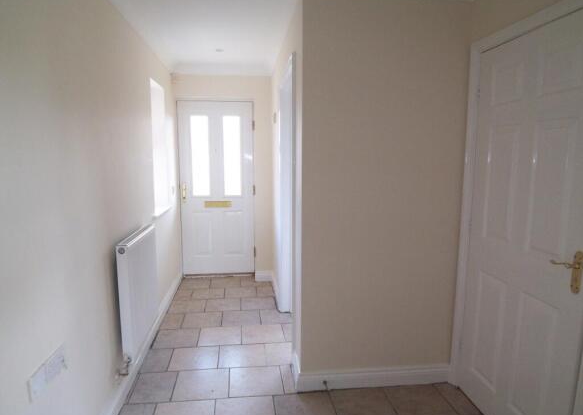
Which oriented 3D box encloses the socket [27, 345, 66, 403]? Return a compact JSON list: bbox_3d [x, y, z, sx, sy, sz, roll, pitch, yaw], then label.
[{"bbox_3d":[-0.885,0.595,1.408,0.011,0.089,0.246,-1,7,-7],"label":"socket"}]

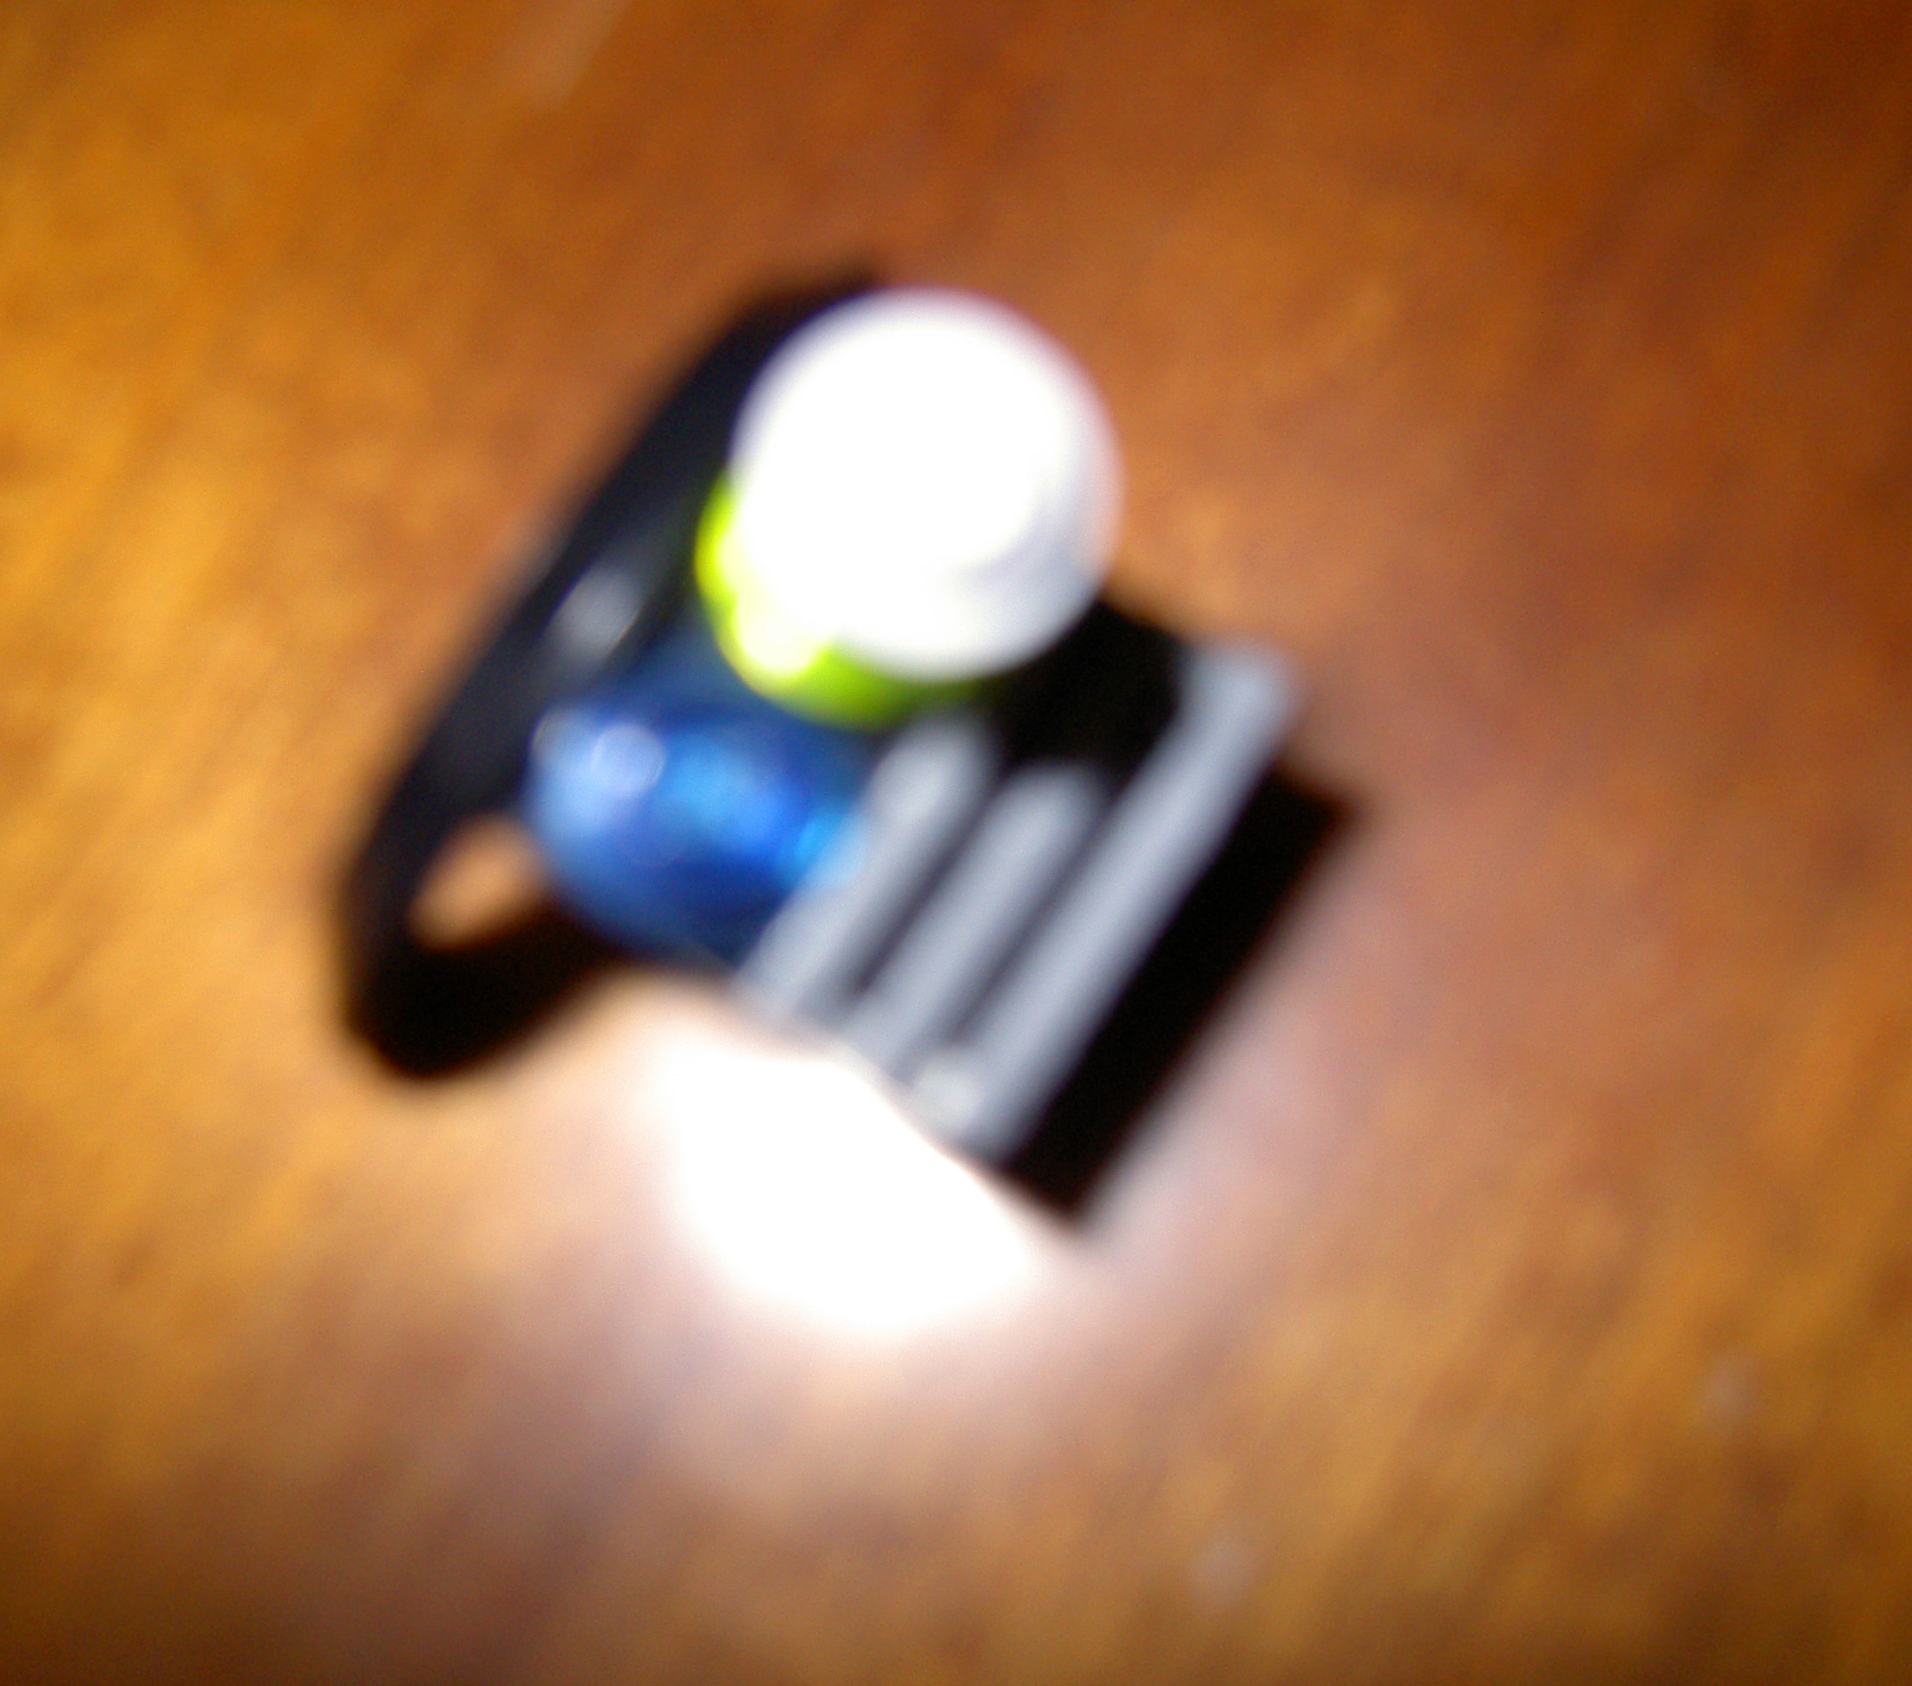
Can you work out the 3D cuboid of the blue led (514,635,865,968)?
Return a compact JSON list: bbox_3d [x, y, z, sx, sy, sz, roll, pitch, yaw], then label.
[{"bbox_3d":[-0.008,-0.001,0.075,0.011,0.011,0.011,28,73,13],"label":"blue led"}]

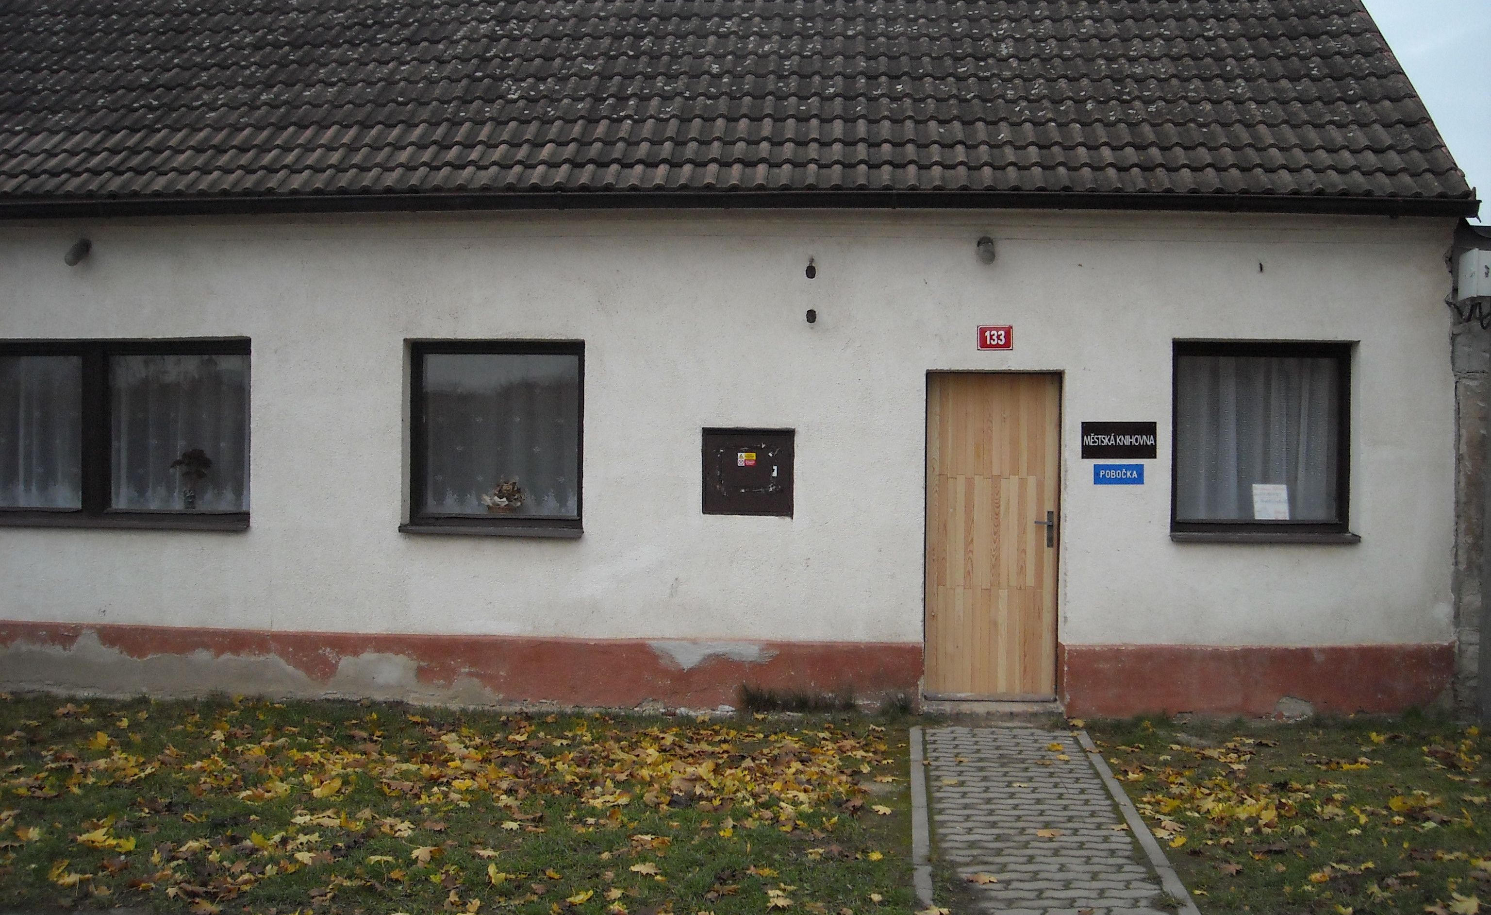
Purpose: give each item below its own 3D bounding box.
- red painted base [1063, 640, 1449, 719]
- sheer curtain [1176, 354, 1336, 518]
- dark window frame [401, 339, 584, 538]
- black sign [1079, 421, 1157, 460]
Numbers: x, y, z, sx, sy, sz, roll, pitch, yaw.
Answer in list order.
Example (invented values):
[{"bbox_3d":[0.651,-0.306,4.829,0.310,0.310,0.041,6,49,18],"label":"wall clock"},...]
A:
[{"bbox_3d":[2.957,1.293,8.756,2.226,0.451,0.100,1,0,4],"label":"red painted base"},{"bbox_3d":[3.054,-0.118,9.016,1.017,1.048,0.080,1,0,4],"label":"sheer curtain"},{"bbox_3d":[-1.523,-0.111,9.153,1.106,1.202,0.160,1,0,4],"label":"dark window frame"},{"bbox_3d":[2.173,-0.100,8.766,0.434,0.220,0.018,1,0,4],"label":"black sign"}]

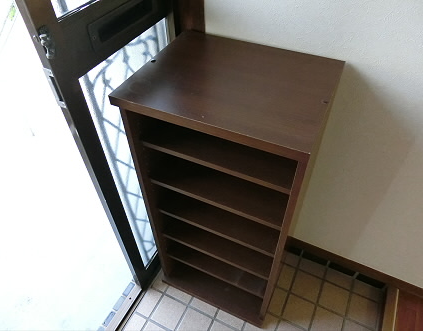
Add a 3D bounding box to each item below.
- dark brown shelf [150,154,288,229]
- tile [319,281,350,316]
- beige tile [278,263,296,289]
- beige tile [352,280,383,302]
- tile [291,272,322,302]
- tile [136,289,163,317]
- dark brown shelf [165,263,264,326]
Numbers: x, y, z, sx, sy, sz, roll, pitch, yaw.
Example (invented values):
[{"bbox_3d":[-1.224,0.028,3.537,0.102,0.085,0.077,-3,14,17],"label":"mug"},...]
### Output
[{"bbox_3d":[0.056,0.006,0.865,0.356,0.015,0.261,18,49,18],"label":"dark brown shelf"},{"bbox_3d":[0.448,0.484,1.166,0.094,0.010,0.094,19,50,19],"label":"tile"},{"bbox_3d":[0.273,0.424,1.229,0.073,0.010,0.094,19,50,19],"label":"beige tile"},{"bbox_3d":[0.575,0.464,1.182,0.094,0.010,0.047,19,50,19],"label":"beige tile"},{"bbox_3d":[0.355,0.453,1.199,0.094,0.010,0.094,19,50,19],"label":"tile"},{"bbox_3d":[-0.228,0.500,1.169,0.060,0.010,0.094,19,50,19],"label":"tile"},{"bbox_3d":[0.059,0.392,1.246,0.391,0.018,0.309,18,49,18],"label":"dark brown shelf"}]

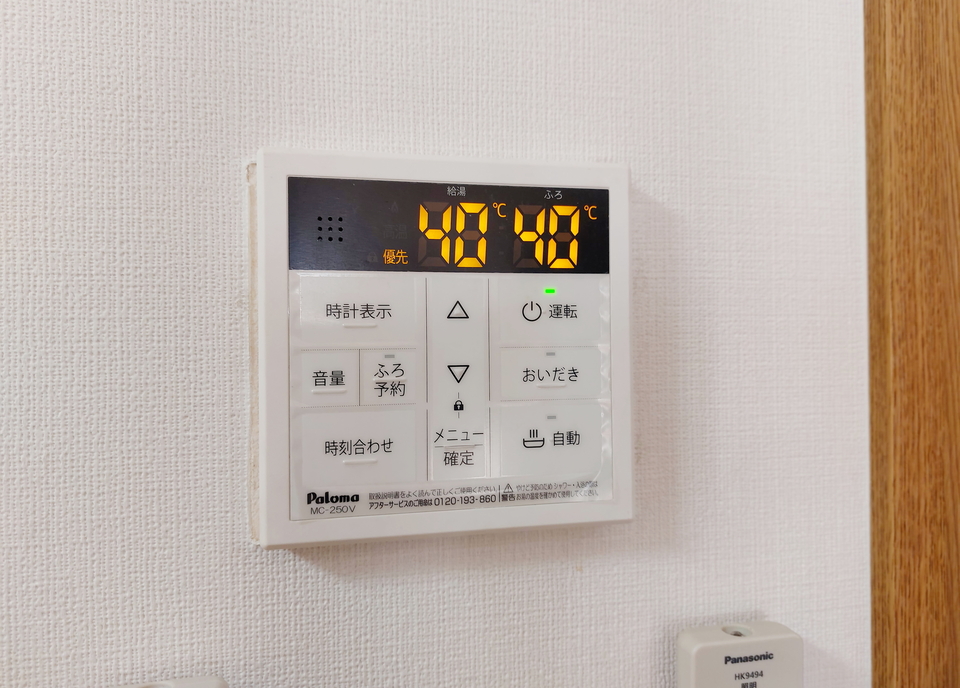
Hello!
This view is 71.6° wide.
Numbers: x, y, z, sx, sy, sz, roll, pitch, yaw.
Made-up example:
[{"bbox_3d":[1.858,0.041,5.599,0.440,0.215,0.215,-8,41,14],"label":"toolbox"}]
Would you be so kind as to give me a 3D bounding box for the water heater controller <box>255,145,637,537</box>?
[{"bbox_3d":[-0.010,0.001,0.220,0.120,0.120,0.019,0,0,-11],"label":"water heater controller"}]

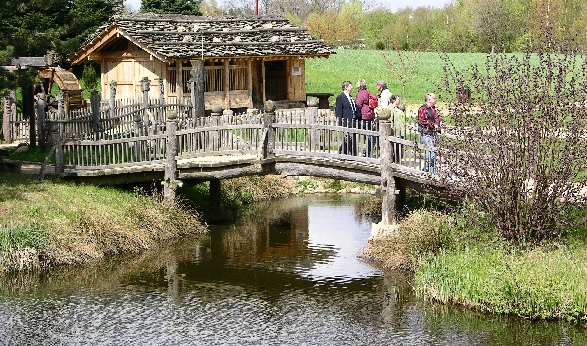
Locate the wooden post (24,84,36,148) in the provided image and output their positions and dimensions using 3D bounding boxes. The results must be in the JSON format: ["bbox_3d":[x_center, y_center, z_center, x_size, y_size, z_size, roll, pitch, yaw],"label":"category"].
[{"bbox_3d":[-7.195,-1.593,43.300,0.230,1.840,0.230,0,6,0],"label":"wooden post"}]

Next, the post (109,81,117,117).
[{"bbox_3d":[-5.495,-2.123,48.000,0.190,1.355,0.190,0,6,0],"label":"post"}]

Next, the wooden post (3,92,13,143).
[{"bbox_3d":[-8.059,-1.535,44.400,0.230,1.408,0.230,0,6,0],"label":"wooden post"}]

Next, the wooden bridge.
[{"bbox_3d":[-1.150,-0.478,37.547,11.000,2.500,2.800,3,6,25],"label":"wooden bridge"}]

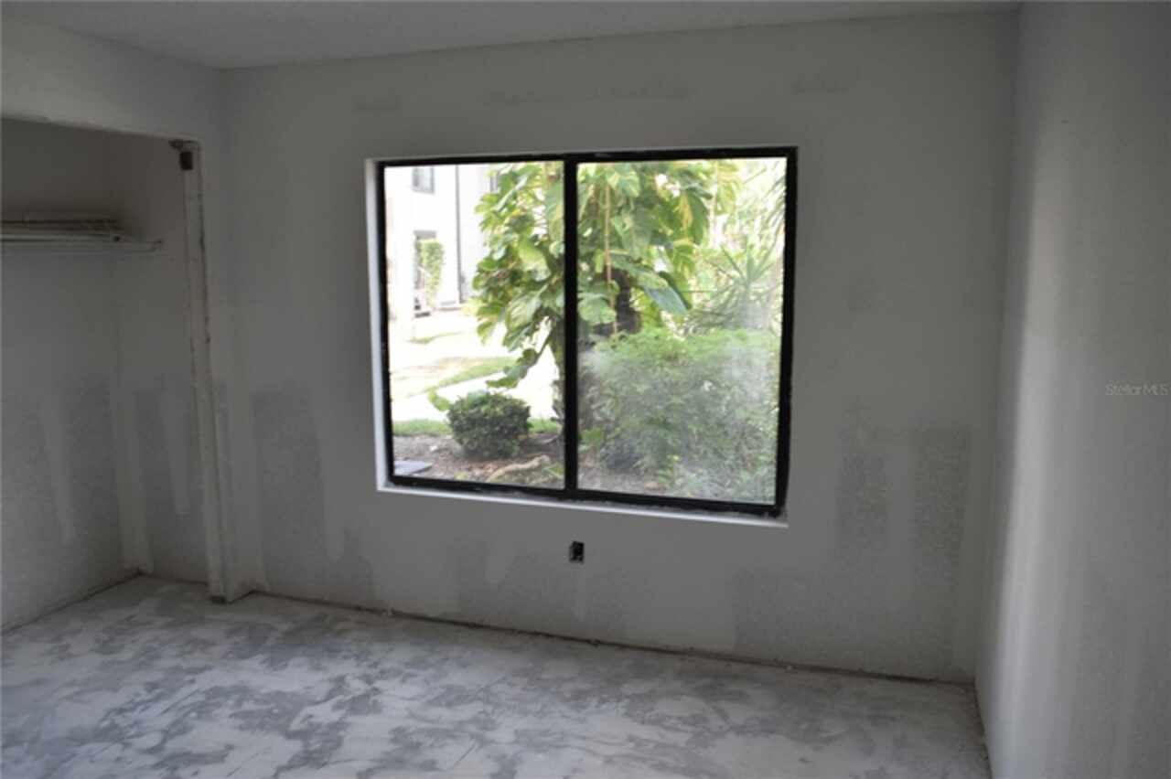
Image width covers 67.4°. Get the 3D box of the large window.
[{"bbox_3d":[-0.041,-0.234,3.706,1.802,1.460,0.070,3,9,16],"label":"large window"}]

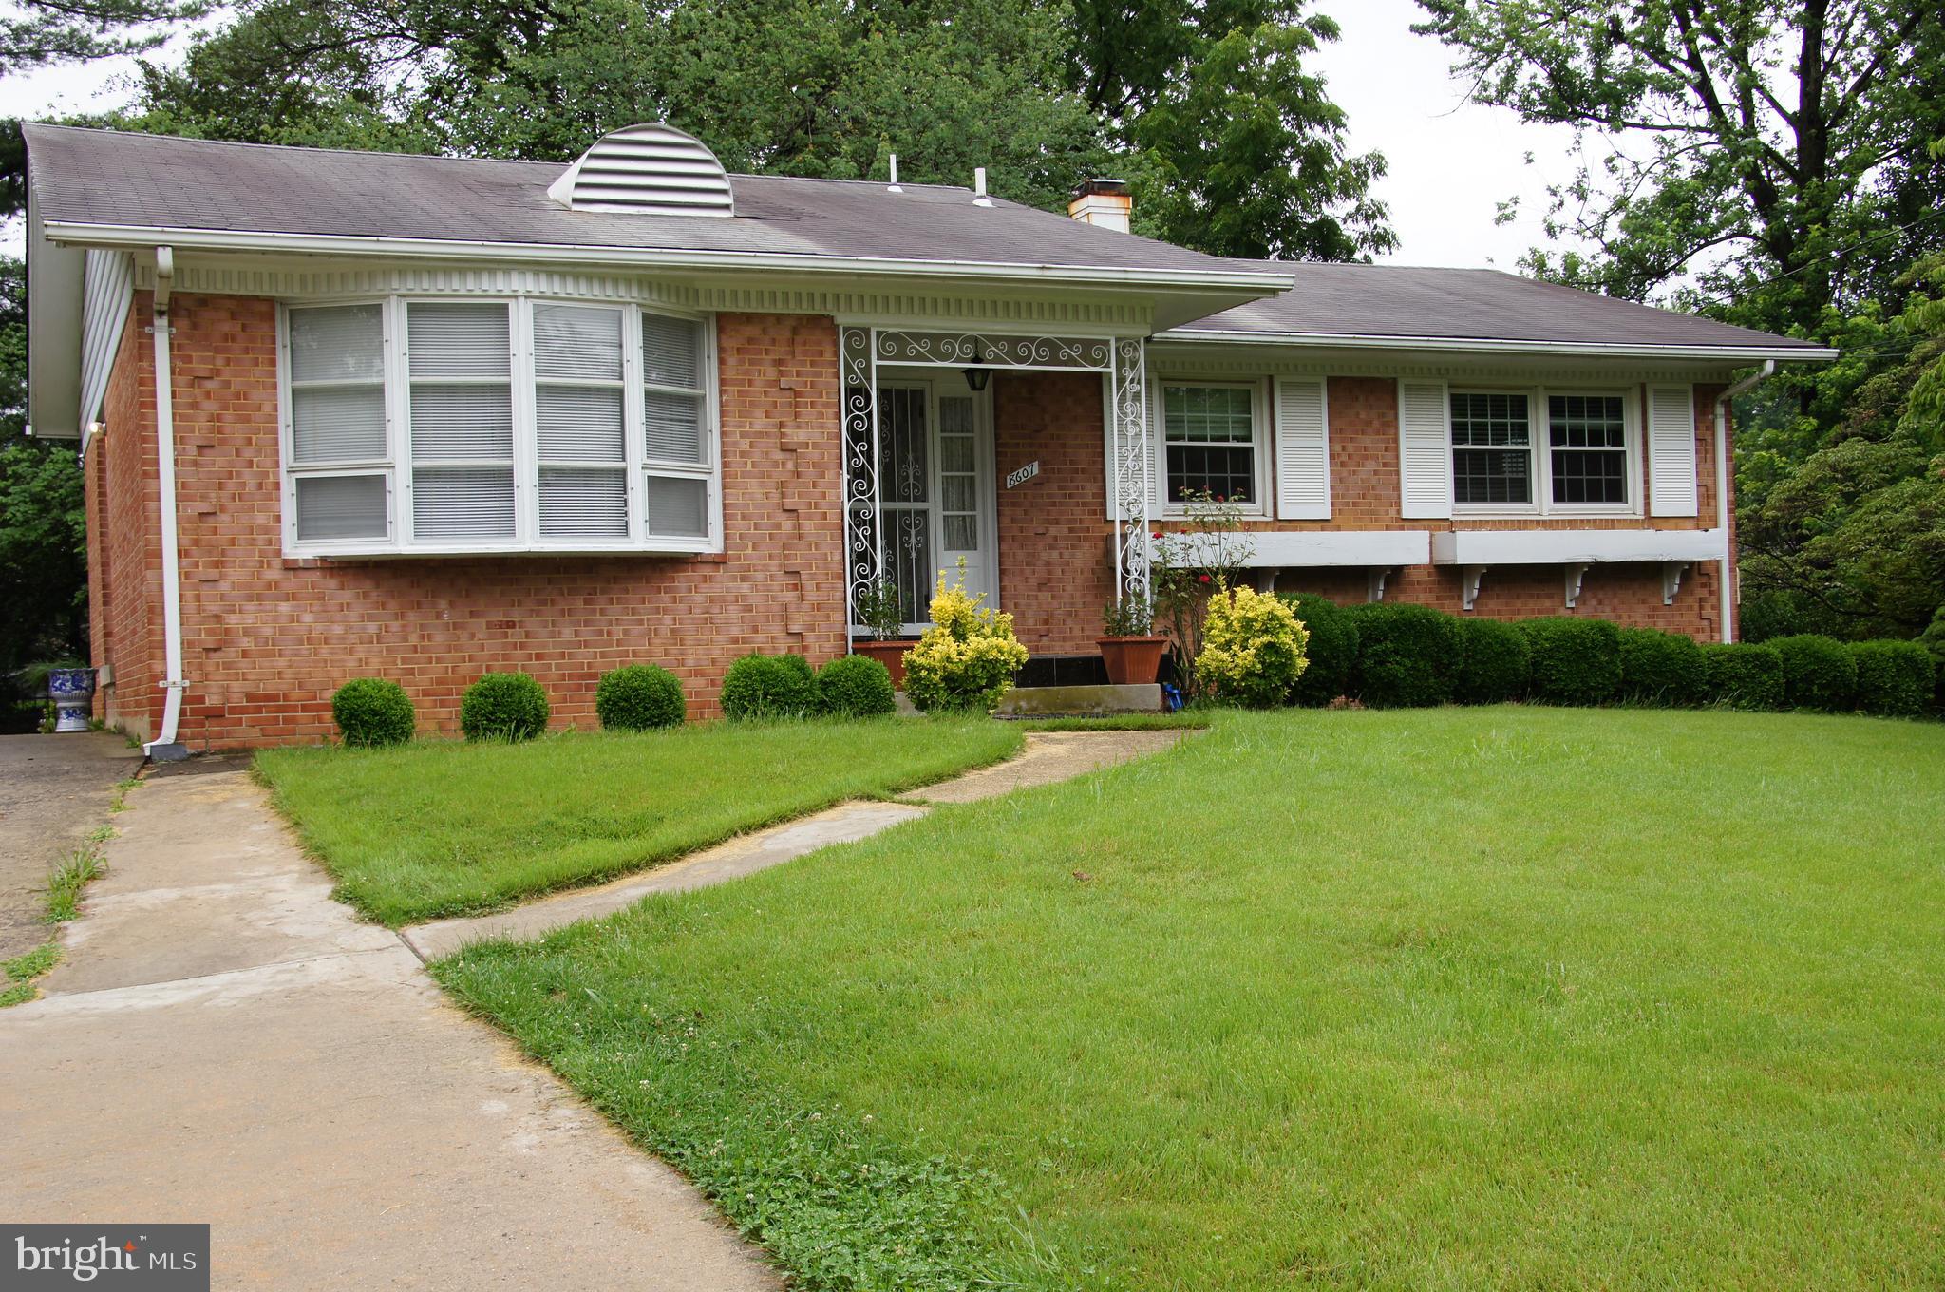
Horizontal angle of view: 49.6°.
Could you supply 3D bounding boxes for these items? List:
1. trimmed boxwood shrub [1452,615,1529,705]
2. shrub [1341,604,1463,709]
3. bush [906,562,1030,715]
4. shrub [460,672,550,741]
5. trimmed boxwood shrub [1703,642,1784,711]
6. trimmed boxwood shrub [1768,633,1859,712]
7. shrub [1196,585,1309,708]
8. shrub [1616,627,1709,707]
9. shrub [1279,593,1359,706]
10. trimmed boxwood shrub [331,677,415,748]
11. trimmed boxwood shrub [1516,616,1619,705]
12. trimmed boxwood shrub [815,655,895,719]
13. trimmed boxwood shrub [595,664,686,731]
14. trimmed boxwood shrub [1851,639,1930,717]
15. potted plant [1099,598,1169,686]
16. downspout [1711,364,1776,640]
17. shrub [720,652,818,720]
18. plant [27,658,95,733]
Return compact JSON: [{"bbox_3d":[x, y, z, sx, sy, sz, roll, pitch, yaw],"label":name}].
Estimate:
[{"bbox_3d":[4.081,0.114,16.646,0.720,0.697,0.720,-2,-1,-22],"label":"trimmed boxwood shrub"},{"bbox_3d":[3.353,0.071,16.350,0.933,0.815,0.933,-2,-1,0],"label":"shrub"},{"bbox_3d":[-0.039,-0.049,13.507,0.793,0.970,0.714,-2,0,-22],"label":"bush"},{"bbox_3d":[-2.841,0.364,12.777,0.533,0.418,0.533,-2,0,-22],"label":"shrub"},{"bbox_3d":[6.447,0.254,17.609,0.674,0.572,0.674,-2,-1,-22],"label":"trimmed boxwood shrub"},{"bbox_3d":[7.425,0.241,18.578,0.789,0.700,0.789,-2,0,-22],"label":"trimmed boxwood shrub"},{"bbox_3d":[1.969,0.005,14.820,0.786,0.864,0.708,-2,0,-22],"label":"shrub"},{"bbox_3d":[5.669,0.169,17.293,0.762,0.649,0.762,-2,-1,-22],"label":"shrub"},{"bbox_3d":[2.690,0.042,16.631,0.718,0.899,0.718,-2,0,0],"label":"shrub"},{"bbox_3d":[-3.549,0.392,12.474,0.495,0.414,0.495,-2,-1,-22],"label":"trimmed boxwood shrub"},{"bbox_3d":[4.808,0.122,16.942,0.844,0.722,0.844,-2,-1,-22],"label":"trimmed boxwood shrub"},{"bbox_3d":[-0.743,0.269,13.535,0.508,0.424,0.508,-2,0,0],"label":"trimmed boxwood shrub"},{"bbox_3d":[-2.066,0.322,13.097,0.556,0.419,0.556,-2,0,-22],"label":"trimmed boxwood shrub"},{"bbox_3d":[7.946,0.289,18.220,0.724,0.671,0.724,-2,-1,-22],"label":"trimmed boxwood shrub"},{"bbox_3d":[1.126,-0.026,14.647,0.385,0.613,0.385,-2,-1,-22],"label":"potted plant"},{"bbox_3d":[7.045,-1.046,19.081,0.120,2.969,0.648,-2,0,-22],"label":"downspout"},{"bbox_3d":[-1.293,0.256,13.363,0.615,0.437,0.615,-2,0,0],"label":"shrub"},{"bbox_3d":[-7.569,0.411,17.500,0.569,0.632,0.480,-2,-1,0],"label":"plant"}]

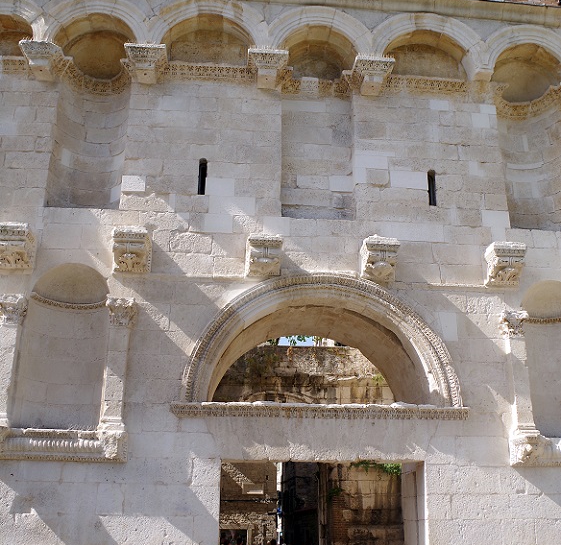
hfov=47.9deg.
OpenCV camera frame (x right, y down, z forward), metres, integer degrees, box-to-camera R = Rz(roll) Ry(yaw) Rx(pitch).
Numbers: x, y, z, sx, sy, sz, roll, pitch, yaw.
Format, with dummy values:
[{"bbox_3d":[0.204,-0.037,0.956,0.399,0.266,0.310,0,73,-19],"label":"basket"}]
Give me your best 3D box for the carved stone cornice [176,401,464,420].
[{"bbox_3d":[0.755,2.606,11.911,5.650,0.300,0.320,2,-20,-4],"label":"carved stone cornice"}]

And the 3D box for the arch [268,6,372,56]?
[{"bbox_3d":[0.938,-5.708,15.161,2.469,1.276,0.500,2,-21,-3],"label":"arch"}]

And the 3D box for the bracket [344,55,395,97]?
[{"bbox_3d":[2.050,-4.403,14.239,0.918,0.499,0.680,2,-19,-5],"label":"bracket"}]

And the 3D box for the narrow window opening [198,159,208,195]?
[{"bbox_3d":[-1.669,-2.081,13.671,0.200,0.860,0.300,2,-20,-4],"label":"narrow window opening"}]

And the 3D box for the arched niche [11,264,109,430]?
[{"bbox_3d":[-4.274,1.503,12.656,1.687,3.310,0.650,2,-21,-3],"label":"arched niche"}]

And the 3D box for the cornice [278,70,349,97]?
[{"bbox_3d":[0.802,-4.458,14.877,1.700,0.500,0.400,2,-20,-4],"label":"cornice"}]

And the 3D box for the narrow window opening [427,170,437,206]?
[{"bbox_3d":[3.372,-1.829,14.243,0.216,0.913,0.300,2,-21,-3],"label":"narrow window opening"}]

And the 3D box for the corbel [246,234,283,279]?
[{"bbox_3d":[-0.332,-0.320,12.994,0.695,0.834,0.500,2,-21,-3],"label":"corbel"}]

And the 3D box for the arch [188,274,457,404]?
[{"bbox_3d":[0.800,1.488,12.960,5.367,2.649,1.200,2,-19,-5],"label":"arch"}]

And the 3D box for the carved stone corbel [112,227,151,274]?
[{"bbox_3d":[-2.930,-0.408,12.389,0.655,0.726,0.620,2,-19,-5],"label":"carved stone corbel"}]

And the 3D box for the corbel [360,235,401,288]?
[{"bbox_3d":[2.025,-0.201,12.807,0.696,0.803,0.620,2,-19,-5],"label":"corbel"}]

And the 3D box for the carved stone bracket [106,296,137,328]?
[{"bbox_3d":[-3.086,0.776,12.243,0.550,0.600,0.330,2,-20,-4],"label":"carved stone bracket"}]

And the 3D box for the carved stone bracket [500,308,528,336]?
[{"bbox_3d":[4.676,1.065,12.777,0.523,0.512,0.380,2,-19,-5],"label":"carved stone bracket"}]

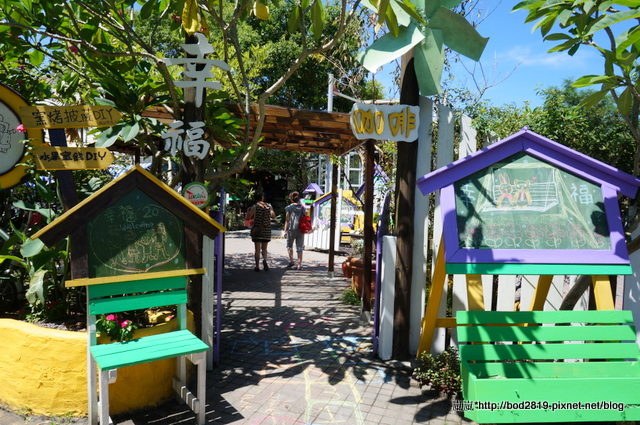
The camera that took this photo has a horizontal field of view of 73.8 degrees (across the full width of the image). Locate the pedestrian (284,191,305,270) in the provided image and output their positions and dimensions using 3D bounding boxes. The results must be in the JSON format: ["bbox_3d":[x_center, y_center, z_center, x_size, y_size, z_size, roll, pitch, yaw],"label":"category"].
[{"bbox_3d":[-0.489,0.363,8.500,0.480,1.570,0.380,1,2,-2],"label":"pedestrian"}]

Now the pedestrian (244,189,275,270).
[{"bbox_3d":[-1.187,0.373,8.400,0.540,1.580,0.380,1,2,-2],"label":"pedestrian"}]

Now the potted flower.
[{"bbox_3d":[0.934,1.205,3.354,0.420,0.320,0.400,1,2,0],"label":"potted flower"}]

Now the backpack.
[{"bbox_3d":[-0.282,0.197,8.400,0.260,0.450,0.190,1,2,-14],"label":"backpack"}]

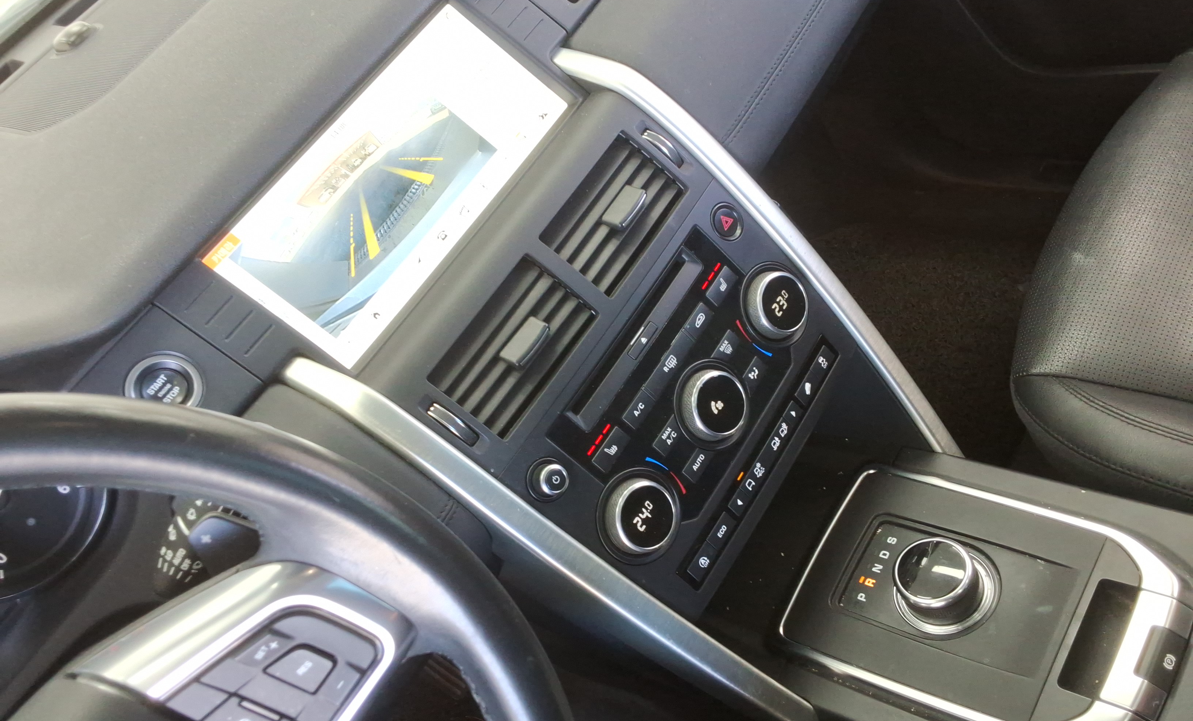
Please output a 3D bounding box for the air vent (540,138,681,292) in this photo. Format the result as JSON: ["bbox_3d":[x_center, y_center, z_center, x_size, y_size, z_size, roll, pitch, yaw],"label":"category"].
[{"bbox_3d":[0.009,-0.092,0.620,0.097,0.057,0.028,-55,10,-22],"label":"air vent"}]

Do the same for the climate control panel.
[{"bbox_3d":[0.067,0.025,0.624,0.225,0.145,0.032,-55,19,-22],"label":"climate control panel"}]

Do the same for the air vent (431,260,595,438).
[{"bbox_3d":[-0.051,-0.007,0.579,0.097,0.057,0.028,-55,10,-22],"label":"air vent"}]

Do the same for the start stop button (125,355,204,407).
[{"bbox_3d":[-0.242,0.017,0.541,0.041,0.041,0.018,-55,8,-22],"label":"start stop button"}]

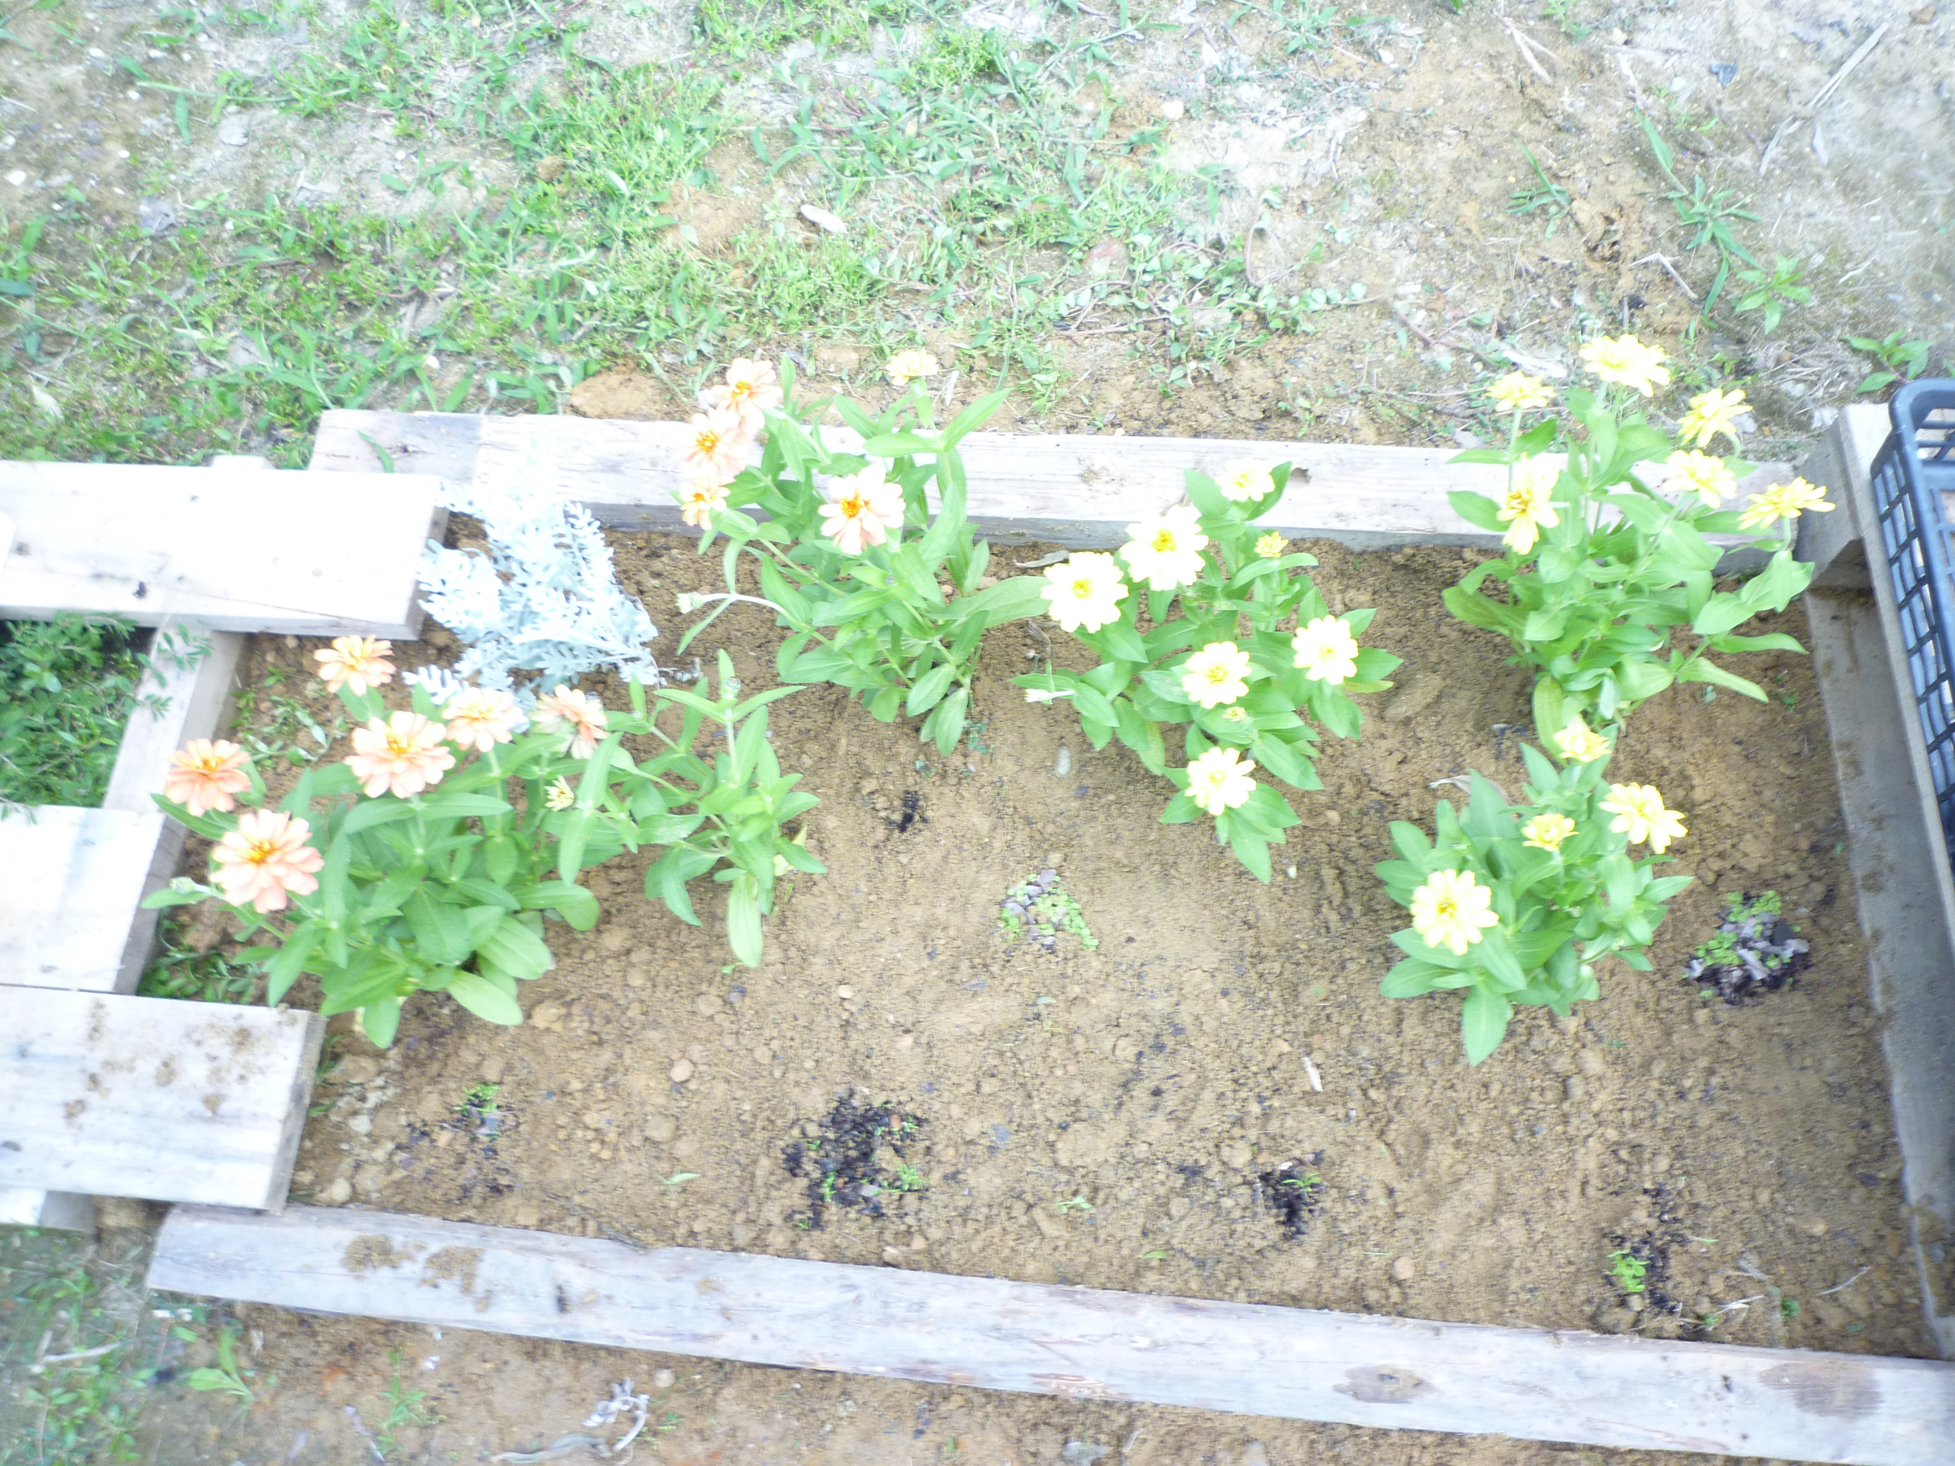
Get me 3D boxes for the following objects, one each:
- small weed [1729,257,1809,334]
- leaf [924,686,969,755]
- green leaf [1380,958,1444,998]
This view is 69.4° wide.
[{"bbox_3d":[0.712,-0.393,1.268,0.066,0.030,0.085,0,67,4],"label":"small weed"},{"bbox_3d":[-0.022,-0.011,1.259,0.028,0.014,0.066,20,103,12],"label":"leaf"},{"bbox_3d":[0.347,0.195,1.114,0.061,0.014,0.025,-25,66,20],"label":"green leaf"}]

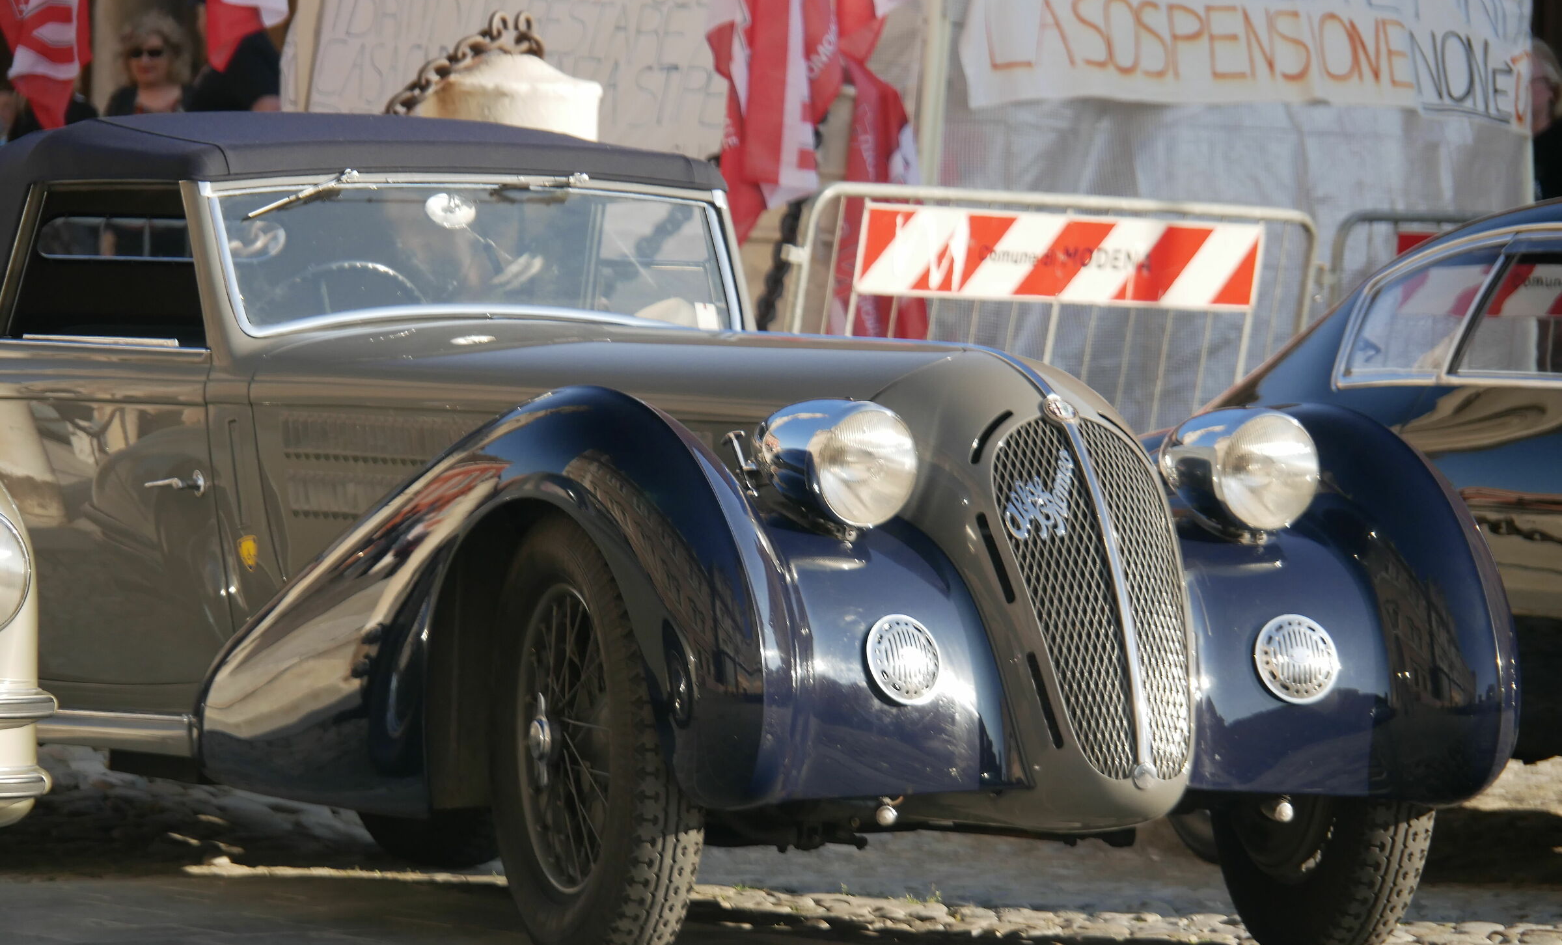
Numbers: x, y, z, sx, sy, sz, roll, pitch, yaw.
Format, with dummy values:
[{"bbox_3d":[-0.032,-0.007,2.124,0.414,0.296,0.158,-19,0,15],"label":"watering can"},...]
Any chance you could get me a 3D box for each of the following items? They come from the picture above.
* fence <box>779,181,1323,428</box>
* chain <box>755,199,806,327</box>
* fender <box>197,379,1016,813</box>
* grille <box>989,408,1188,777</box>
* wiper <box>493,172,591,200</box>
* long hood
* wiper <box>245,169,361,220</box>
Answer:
[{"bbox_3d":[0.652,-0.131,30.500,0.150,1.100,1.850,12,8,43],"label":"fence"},{"bbox_3d":[0.002,-0.520,30.400,0.140,0.360,0.080,1,1,-40],"label":"chain"},{"bbox_3d":[-0.317,0.192,20.253,0.660,0.675,1.600,1,1,-32],"label":"fender"},{"bbox_3d":[0.509,0.218,19.931,0.310,0.640,0.130,1,-22,-32],"label":"grille"},{"bbox_3d":[-0.422,-0.520,21.833,0.230,0.050,0.040,-9,-19,-35],"label":"wiper"},{"bbox_3d":[-0.098,-0.143,20.917,0.980,0.220,1.600,1,1,-32],"label":"long hood"},{"bbox_3d":[-0.838,-0.496,21.555,0.280,0.050,0.040,-23,-11,-39],"label":"wiper"}]

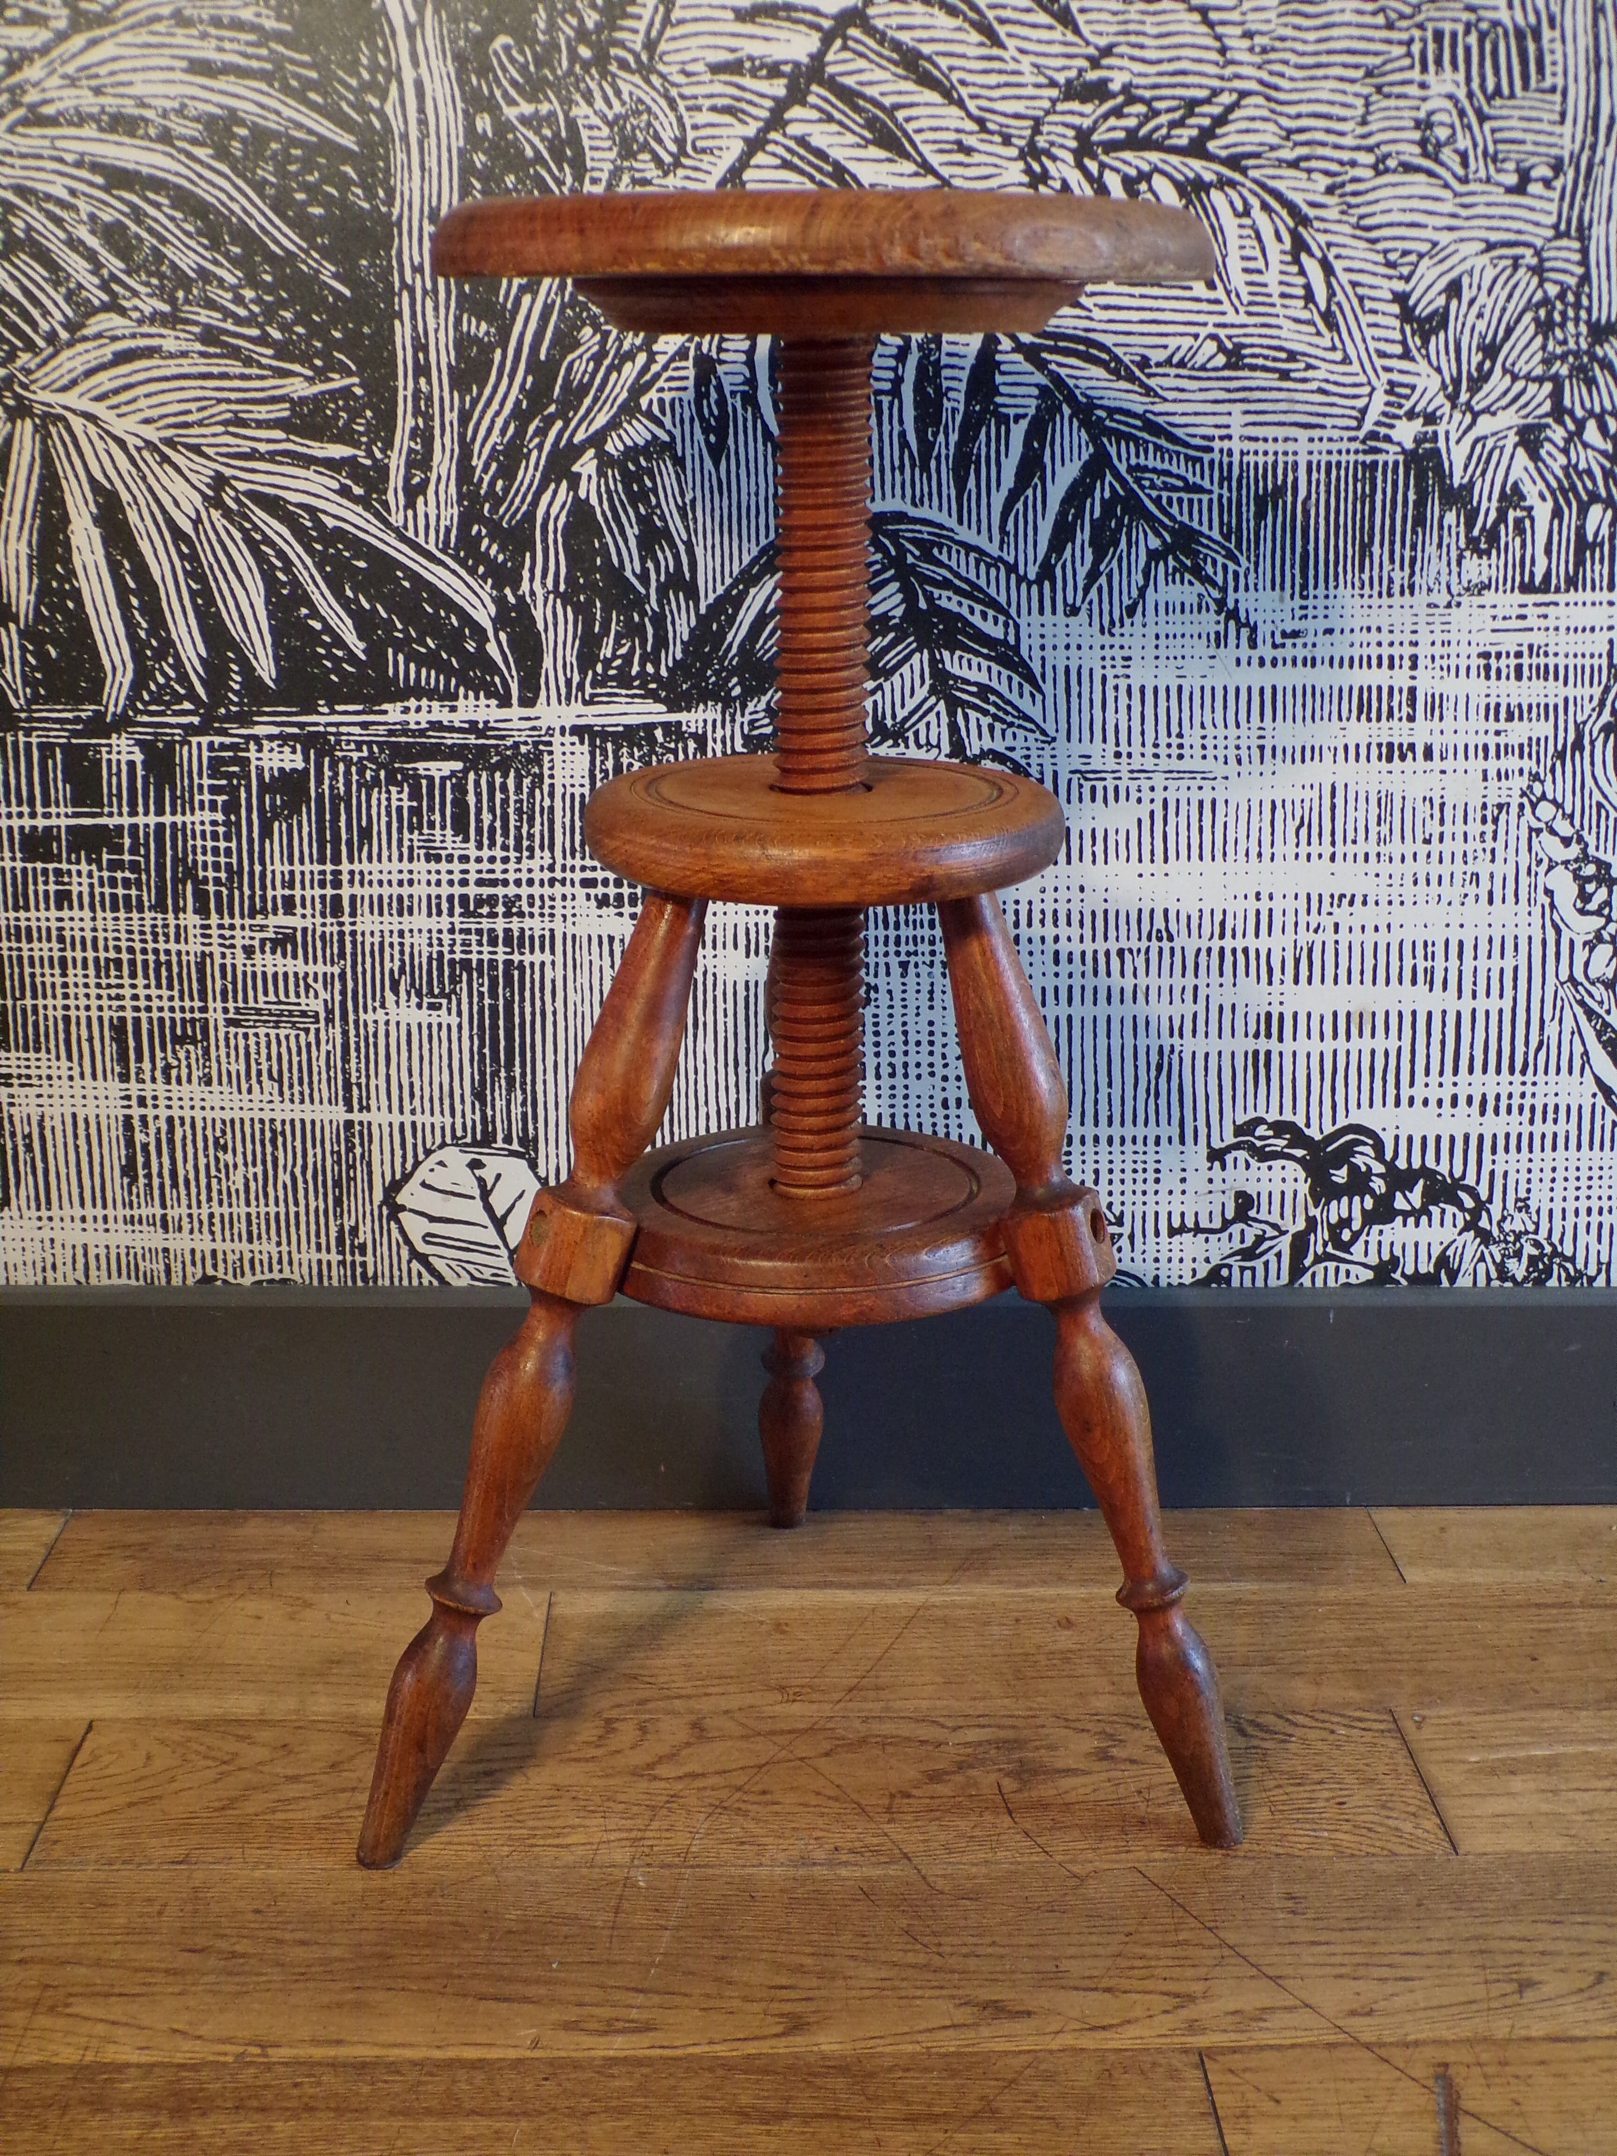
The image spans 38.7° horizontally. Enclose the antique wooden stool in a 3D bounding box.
[{"bbox_3d":[0.002,-0.027,1.055,0.393,0.684,0.381,0,17,-3],"label":"antique wooden stool"}]

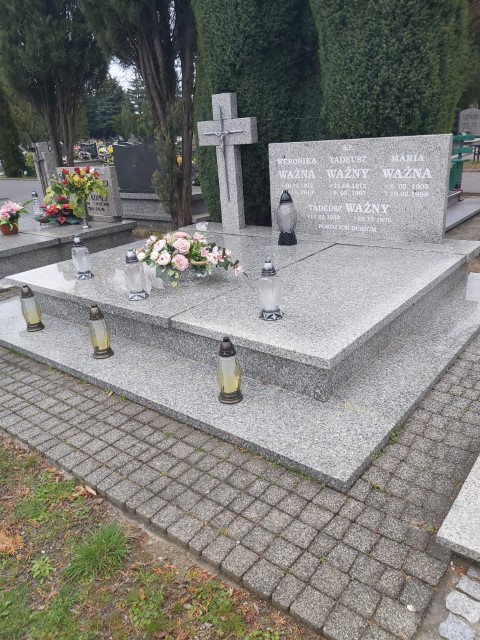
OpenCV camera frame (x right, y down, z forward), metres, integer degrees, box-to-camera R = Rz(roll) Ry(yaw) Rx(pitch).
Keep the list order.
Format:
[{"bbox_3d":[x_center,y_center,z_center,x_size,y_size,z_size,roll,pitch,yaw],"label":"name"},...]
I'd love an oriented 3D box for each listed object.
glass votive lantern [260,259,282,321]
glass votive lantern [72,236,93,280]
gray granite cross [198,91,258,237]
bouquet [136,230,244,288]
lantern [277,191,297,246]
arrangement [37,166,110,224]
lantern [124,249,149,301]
[{"bbox_3d":[0.166,-0.168,2.635,0.131,0.322,0.131,-4,21,2],"label":"glass votive lantern"},{"bbox_3d":[-1.231,-0.483,3.733,0.131,0.323,0.131,13,27,37],"label":"glass votive lantern"},{"bbox_3d":[-0.105,-1.651,5.092,0.713,1.343,0.104,13,27,37],"label":"gray granite cross"},{"bbox_3d":[-0.379,-0.477,3.546,0.776,0.320,0.407,13,27,37],"label":"bouquet"},{"bbox_3d":[0.422,-0.926,4.334,0.165,0.466,0.165,-4,21,2],"label":"lantern"},{"bbox_3d":[-2.062,-1.528,5.872,0.737,0.718,0.446,13,27,37],"label":"arrangement"},{"bbox_3d":[-0.686,-0.300,3.147,0.134,0.326,0.134,13,27,37],"label":"lantern"}]

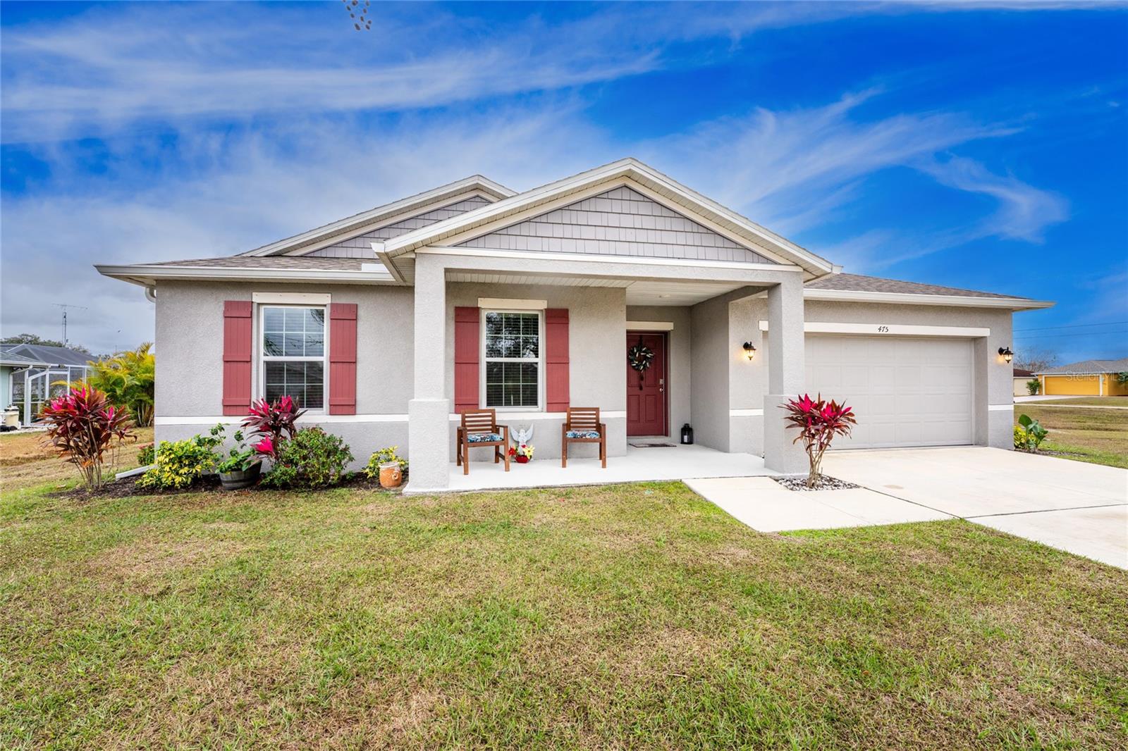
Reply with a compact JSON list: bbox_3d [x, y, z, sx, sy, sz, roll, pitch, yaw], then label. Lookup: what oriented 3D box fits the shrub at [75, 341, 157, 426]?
[{"bbox_3d":[-14.392,0.323,14.600,2.400,2.750,2.400,0,-1,-45],"label":"shrub"}]

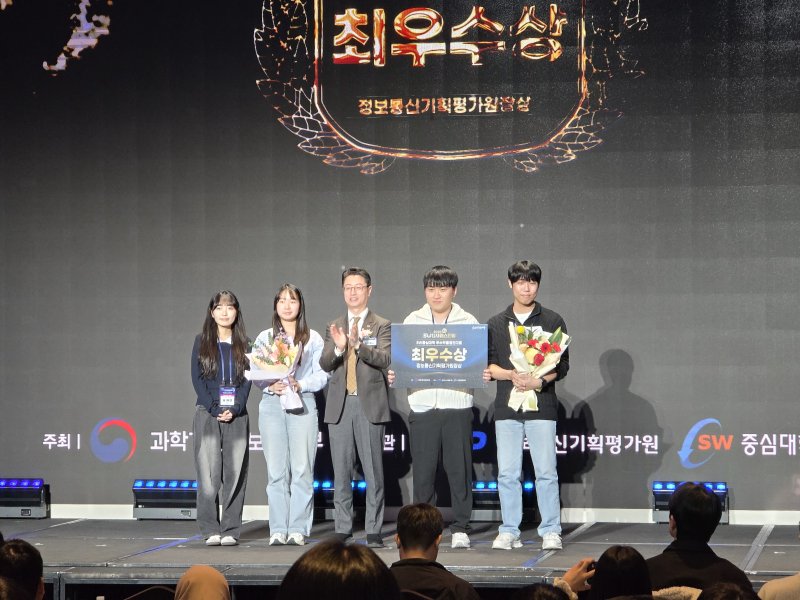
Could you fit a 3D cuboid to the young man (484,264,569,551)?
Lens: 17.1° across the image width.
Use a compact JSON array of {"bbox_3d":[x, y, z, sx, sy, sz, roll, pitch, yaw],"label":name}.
[{"bbox_3d":[0.782,0.646,16.380,0.520,1.774,0.370,0,-1,11],"label":"young man"}]

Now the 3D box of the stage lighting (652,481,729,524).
[{"bbox_3d":[2.018,1.419,18.495,0.500,0.283,0.170,0,-1,10],"label":"stage lighting"}]

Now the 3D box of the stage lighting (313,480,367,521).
[{"bbox_3d":[-0.438,1.432,18.889,0.500,0.283,0.170,0,-1,10],"label":"stage lighting"}]

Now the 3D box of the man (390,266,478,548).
[{"bbox_3d":[0.231,0.664,16.612,0.580,1.749,0.370,0,-1,9],"label":"man"}]

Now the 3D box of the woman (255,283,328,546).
[{"bbox_3d":[-0.694,0.719,16.793,0.460,1.650,0.340,0,-1,2],"label":"woman"}]

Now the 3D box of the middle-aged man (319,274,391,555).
[{"bbox_3d":[-0.274,0.668,16.593,0.440,1.743,0.370,0,-1,11],"label":"middle-aged man"}]

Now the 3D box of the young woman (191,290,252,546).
[{"bbox_3d":[-1.132,0.744,16.826,0.400,1.604,0.280,0,-1,-6],"label":"young woman"}]

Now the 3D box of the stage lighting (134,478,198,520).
[{"bbox_3d":[-1.666,1.439,19.080,0.500,0.283,0.170,0,-1,10],"label":"stage lighting"}]

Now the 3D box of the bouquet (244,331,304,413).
[{"bbox_3d":[-0.783,0.443,16.593,0.320,0.460,0.240,-19,16,3],"label":"bouquet"}]

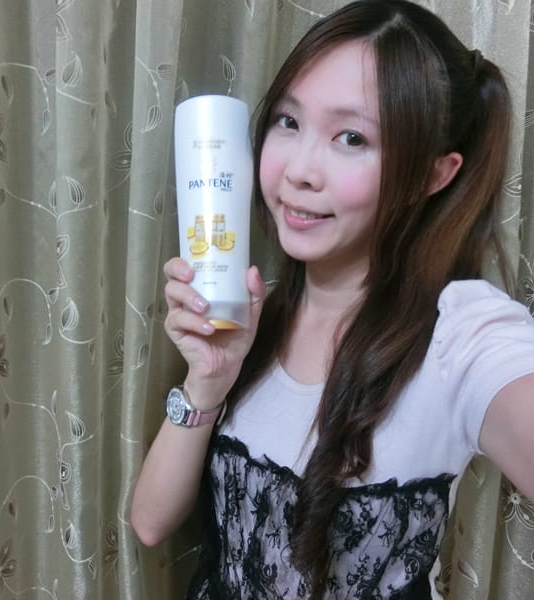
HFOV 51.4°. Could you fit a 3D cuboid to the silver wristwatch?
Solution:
[{"bbox_3d":[-0.064,0.098,0.517,0.047,0.035,0.052,4,25,-38],"label":"silver wristwatch"}]

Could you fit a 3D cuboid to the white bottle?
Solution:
[{"bbox_3d":[-0.046,-0.074,0.490,0.069,0.197,0.046,-1,0,5],"label":"white bottle"}]

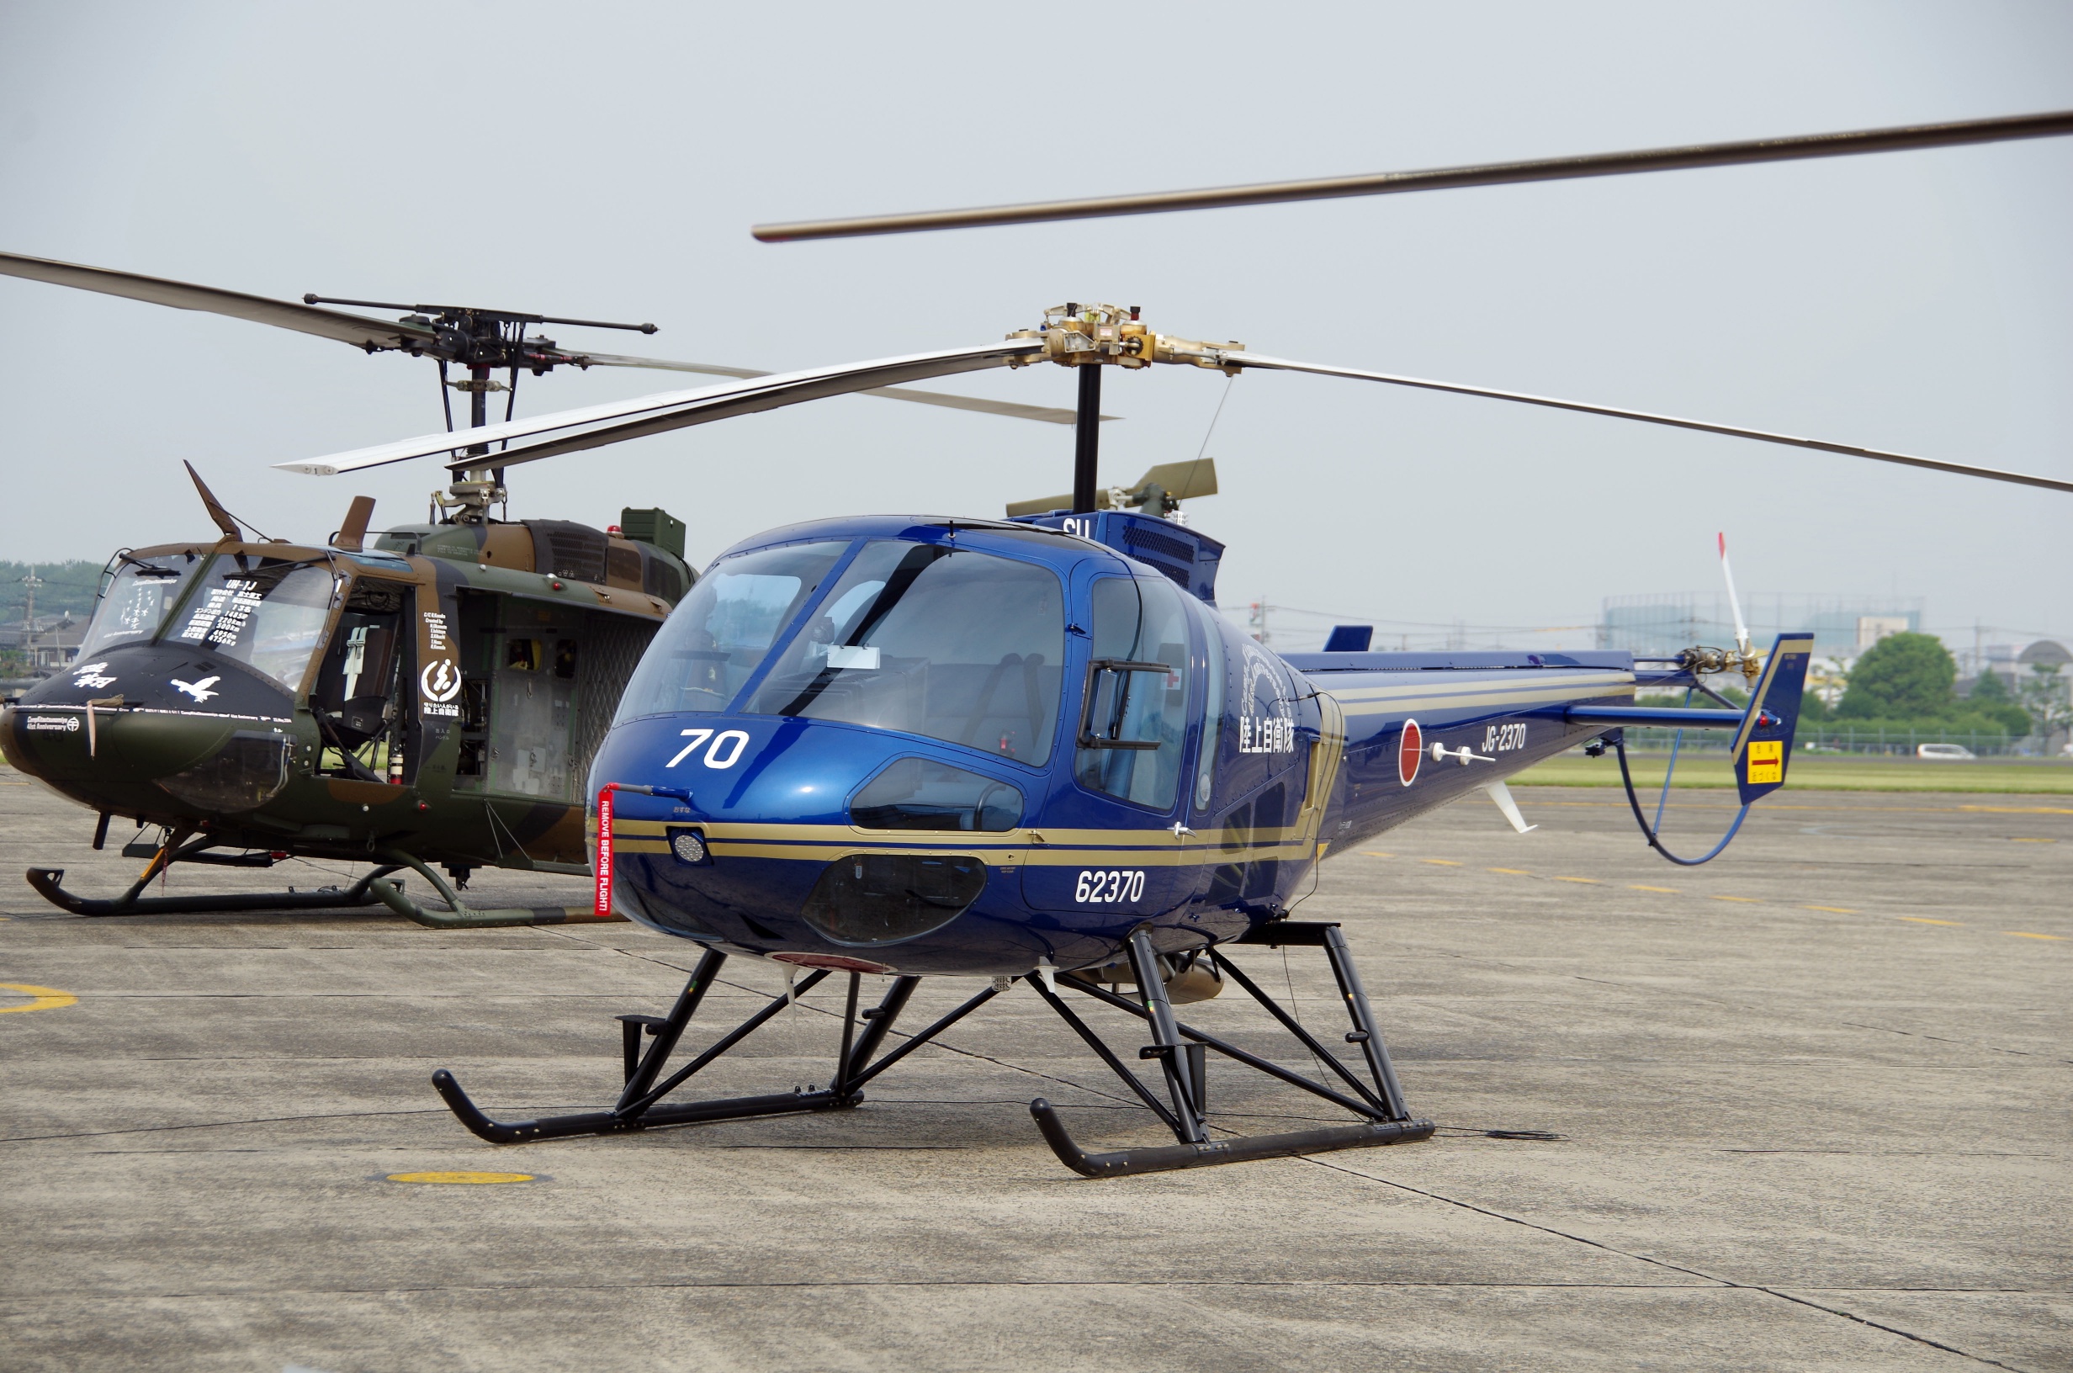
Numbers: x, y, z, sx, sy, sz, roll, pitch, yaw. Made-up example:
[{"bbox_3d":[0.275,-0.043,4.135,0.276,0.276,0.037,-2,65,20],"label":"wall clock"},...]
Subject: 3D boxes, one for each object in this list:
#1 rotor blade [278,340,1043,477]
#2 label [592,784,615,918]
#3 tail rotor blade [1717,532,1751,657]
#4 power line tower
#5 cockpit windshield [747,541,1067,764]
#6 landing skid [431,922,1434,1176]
[{"bbox_3d":[-1.060,-0.915,21.294,0.230,0.080,4.450,3,9,28],"label":"rotor blade"},{"bbox_3d":[-1.350,0.514,20.950,0.052,0.410,0.012,2,0,-4],"label":"label"},{"bbox_3d":[2.922,-0.385,28.184,0.050,0.620,0.100,3,38,27],"label":"tail rotor blade"},{"bbox_3d":[-74.794,-2.949,499.968,1.600,11.800,0.800,1,0,-6],"label":"power line tower"},{"bbox_3d":[-0.438,-0.165,21.800,0.980,0.930,0.340,1,-33,1],"label":"cockpit windshield"},{"bbox_3d":[-0.296,1.174,22.806,2.370,0.770,2.850,1,0,28],"label":"landing skid"}]

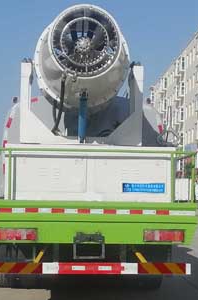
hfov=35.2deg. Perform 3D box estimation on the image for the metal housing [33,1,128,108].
[{"bbox_3d":[-0.230,-1.318,4.350,1.250,1.250,1.000,1,-9,-5],"label":"metal housing"}]

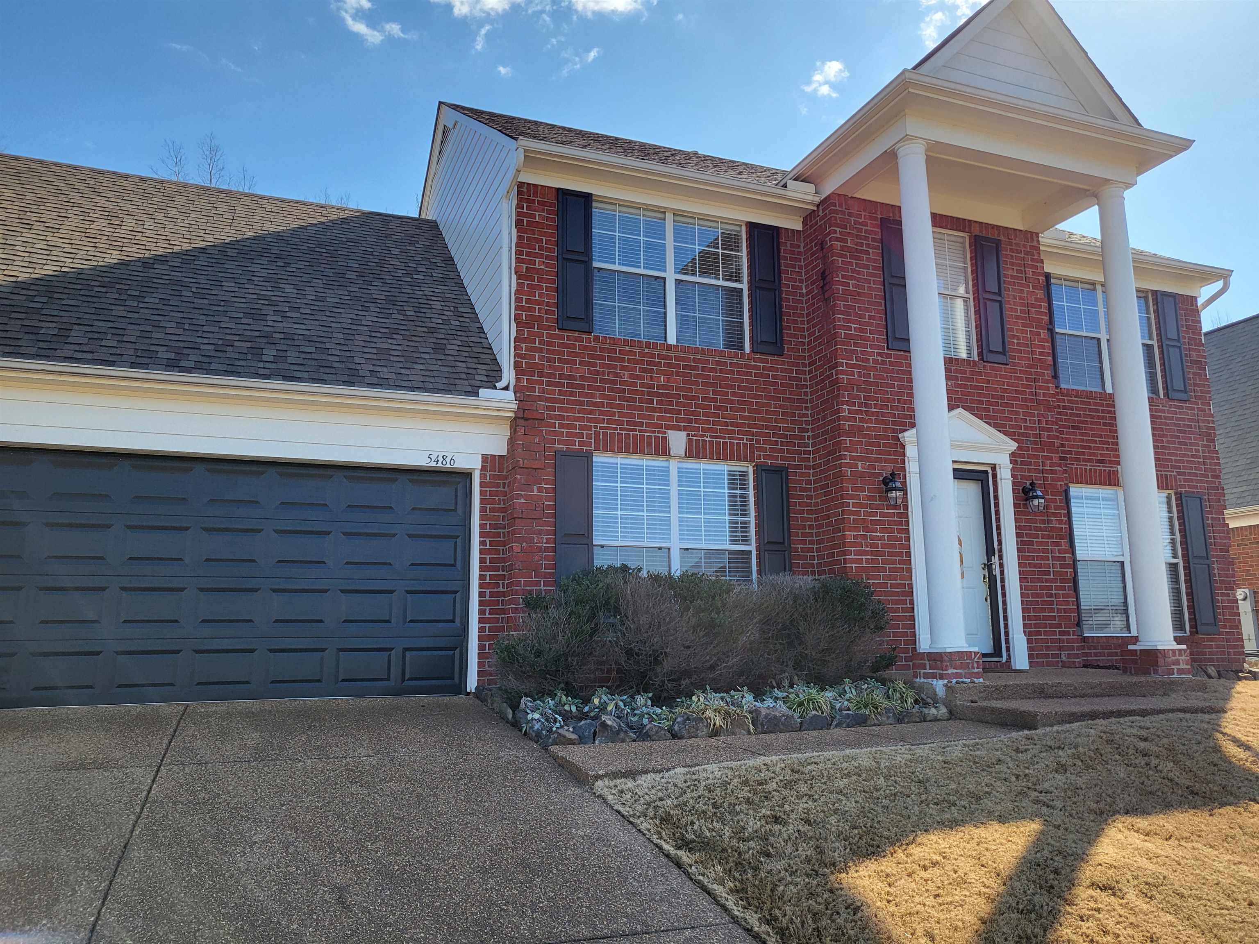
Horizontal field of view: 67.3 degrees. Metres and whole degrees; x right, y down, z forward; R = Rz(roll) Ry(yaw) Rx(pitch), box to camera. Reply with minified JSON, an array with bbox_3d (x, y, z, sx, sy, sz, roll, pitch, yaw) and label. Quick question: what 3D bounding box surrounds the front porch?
[{"bbox_3d":[3.996,2.044,8.756,3.020,0.370,2.330,3,-11,-21],"label":"front porch"}]

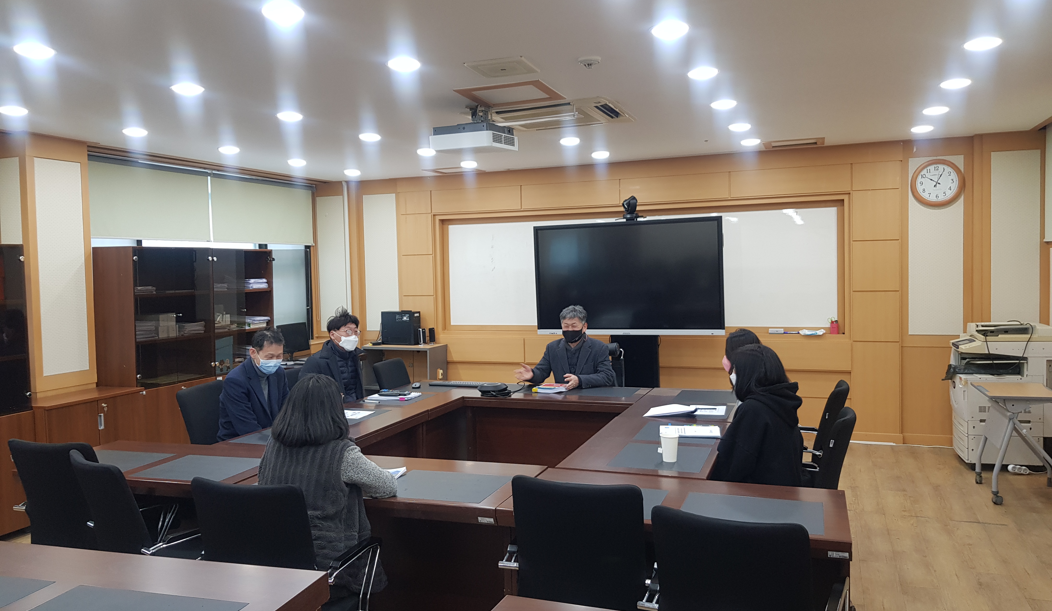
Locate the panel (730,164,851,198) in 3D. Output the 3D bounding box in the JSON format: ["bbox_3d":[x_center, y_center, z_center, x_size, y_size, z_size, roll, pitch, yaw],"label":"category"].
[{"bbox_3d":[2.472,-1.167,7.419,1.080,0.250,0.030,0,2,20],"label":"panel"}]

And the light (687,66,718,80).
[{"bbox_3d":[1.004,-1.319,4.497,0.160,0.030,0.160,0,2,20],"label":"light"}]

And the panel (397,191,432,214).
[{"bbox_3d":[-1.176,-1.086,8.381,0.390,0.236,0.030,0,3,21],"label":"panel"}]

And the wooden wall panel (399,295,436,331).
[{"bbox_3d":[-1.197,0.122,8.822,0.410,0.450,0.030,0,2,20],"label":"wooden wall panel"}]

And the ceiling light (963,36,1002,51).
[{"bbox_3d":[2.110,-1.200,3.645,0.175,0.030,0.175,0,3,21],"label":"ceiling light"}]

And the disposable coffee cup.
[{"bbox_3d":[0.644,0.639,3.522,0.084,0.117,0.084,-1,3,0],"label":"disposable coffee cup"}]

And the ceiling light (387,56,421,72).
[{"bbox_3d":[-0.578,-1.137,3.742,0.160,0.030,0.160,-1,3,0],"label":"ceiling light"}]

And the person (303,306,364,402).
[{"bbox_3d":[-1.321,0.717,5.771,0.750,1.380,0.520,0,2,26],"label":"person"}]

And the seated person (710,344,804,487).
[{"bbox_3d":[1.053,0.800,3.915,0.710,1.210,0.500,0,3,26],"label":"seated person"}]

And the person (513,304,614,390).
[{"bbox_3d":[0.295,0.671,5.833,0.664,1.332,0.750,0,3,24],"label":"person"}]

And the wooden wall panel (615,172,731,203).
[{"bbox_3d":[1.373,-1.100,7.400,1.035,0.228,0.030,0,3,21],"label":"wooden wall panel"}]

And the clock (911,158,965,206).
[{"bbox_3d":[3.466,-1.035,6.660,0.399,0.399,0.050,0,3,21],"label":"clock"}]

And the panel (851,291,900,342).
[{"bbox_3d":[3.014,0.091,6.805,0.374,0.435,0.025,0,3,21],"label":"panel"}]

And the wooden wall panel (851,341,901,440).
[{"bbox_3d":[3.075,0.751,6.931,0.393,0.868,0.020,0,3,21],"label":"wooden wall panel"}]

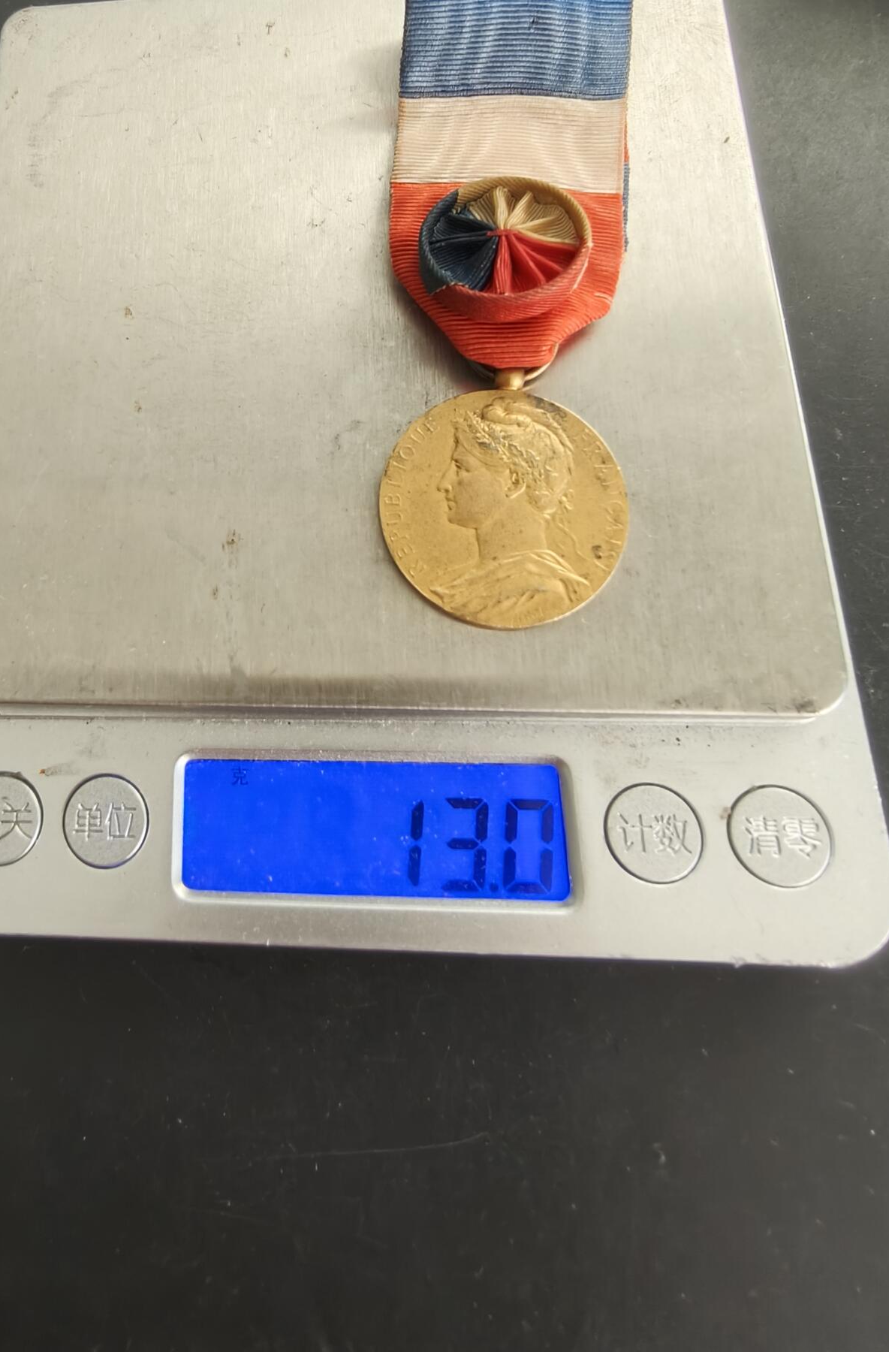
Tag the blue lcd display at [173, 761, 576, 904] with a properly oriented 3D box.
[{"bbox_3d":[-0.007,0.017,0.097,0.041,0.003,0.014,2,71,-1],"label":"blue lcd display"}]

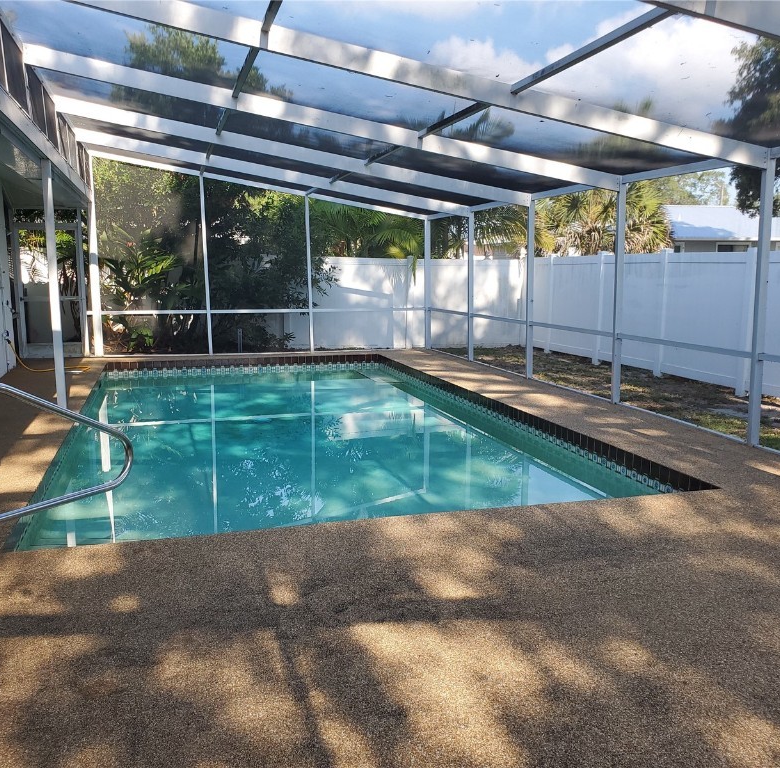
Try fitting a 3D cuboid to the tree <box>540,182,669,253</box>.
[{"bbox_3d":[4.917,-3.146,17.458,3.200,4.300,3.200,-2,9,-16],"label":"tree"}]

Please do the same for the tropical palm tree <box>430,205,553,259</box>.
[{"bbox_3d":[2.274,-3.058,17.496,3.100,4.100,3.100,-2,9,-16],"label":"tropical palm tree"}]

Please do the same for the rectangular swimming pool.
[{"bbox_3d":[-1.143,0.834,9.068,4.600,1.300,8.950,-2,9,-16],"label":"rectangular swimming pool"}]

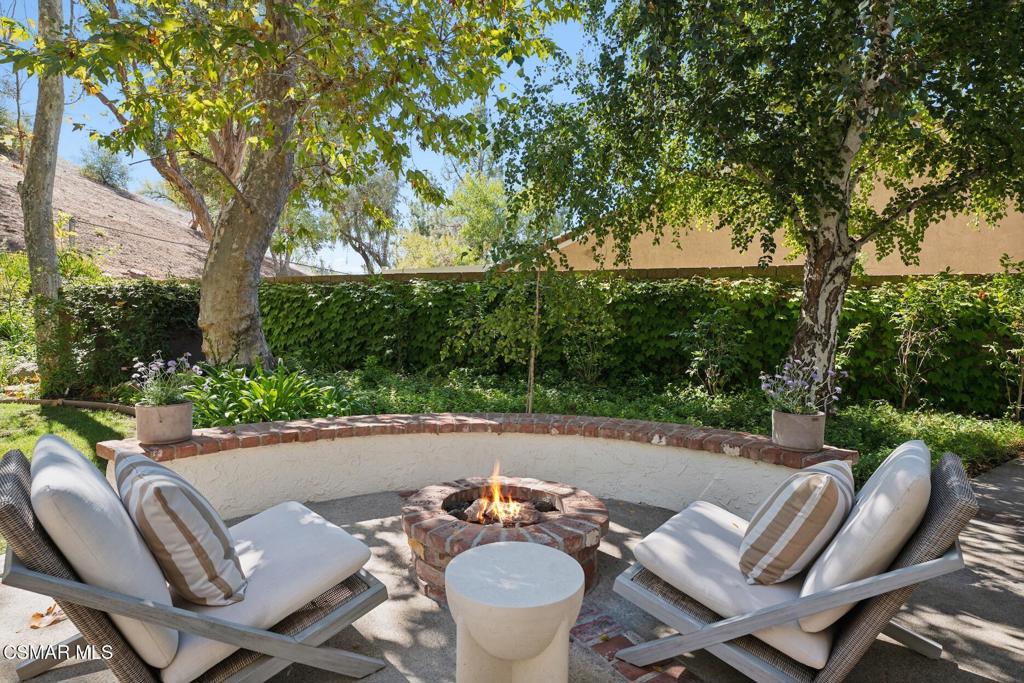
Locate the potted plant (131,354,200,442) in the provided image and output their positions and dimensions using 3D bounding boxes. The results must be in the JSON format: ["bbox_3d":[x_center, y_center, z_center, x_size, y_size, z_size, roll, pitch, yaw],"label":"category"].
[{"bbox_3d":[-1.972,0.312,2.760,0.340,0.490,0.340,0,0,0],"label":"potted plant"}]

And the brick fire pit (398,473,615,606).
[{"bbox_3d":[-0.026,0.871,2.185,0.915,0.272,0.915,0,0,0],"label":"brick fire pit"}]

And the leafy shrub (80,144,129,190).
[{"bbox_3d":[-20.223,-8.635,24.000,2.100,2.250,2.000,0,0,0],"label":"leafy shrub"}]

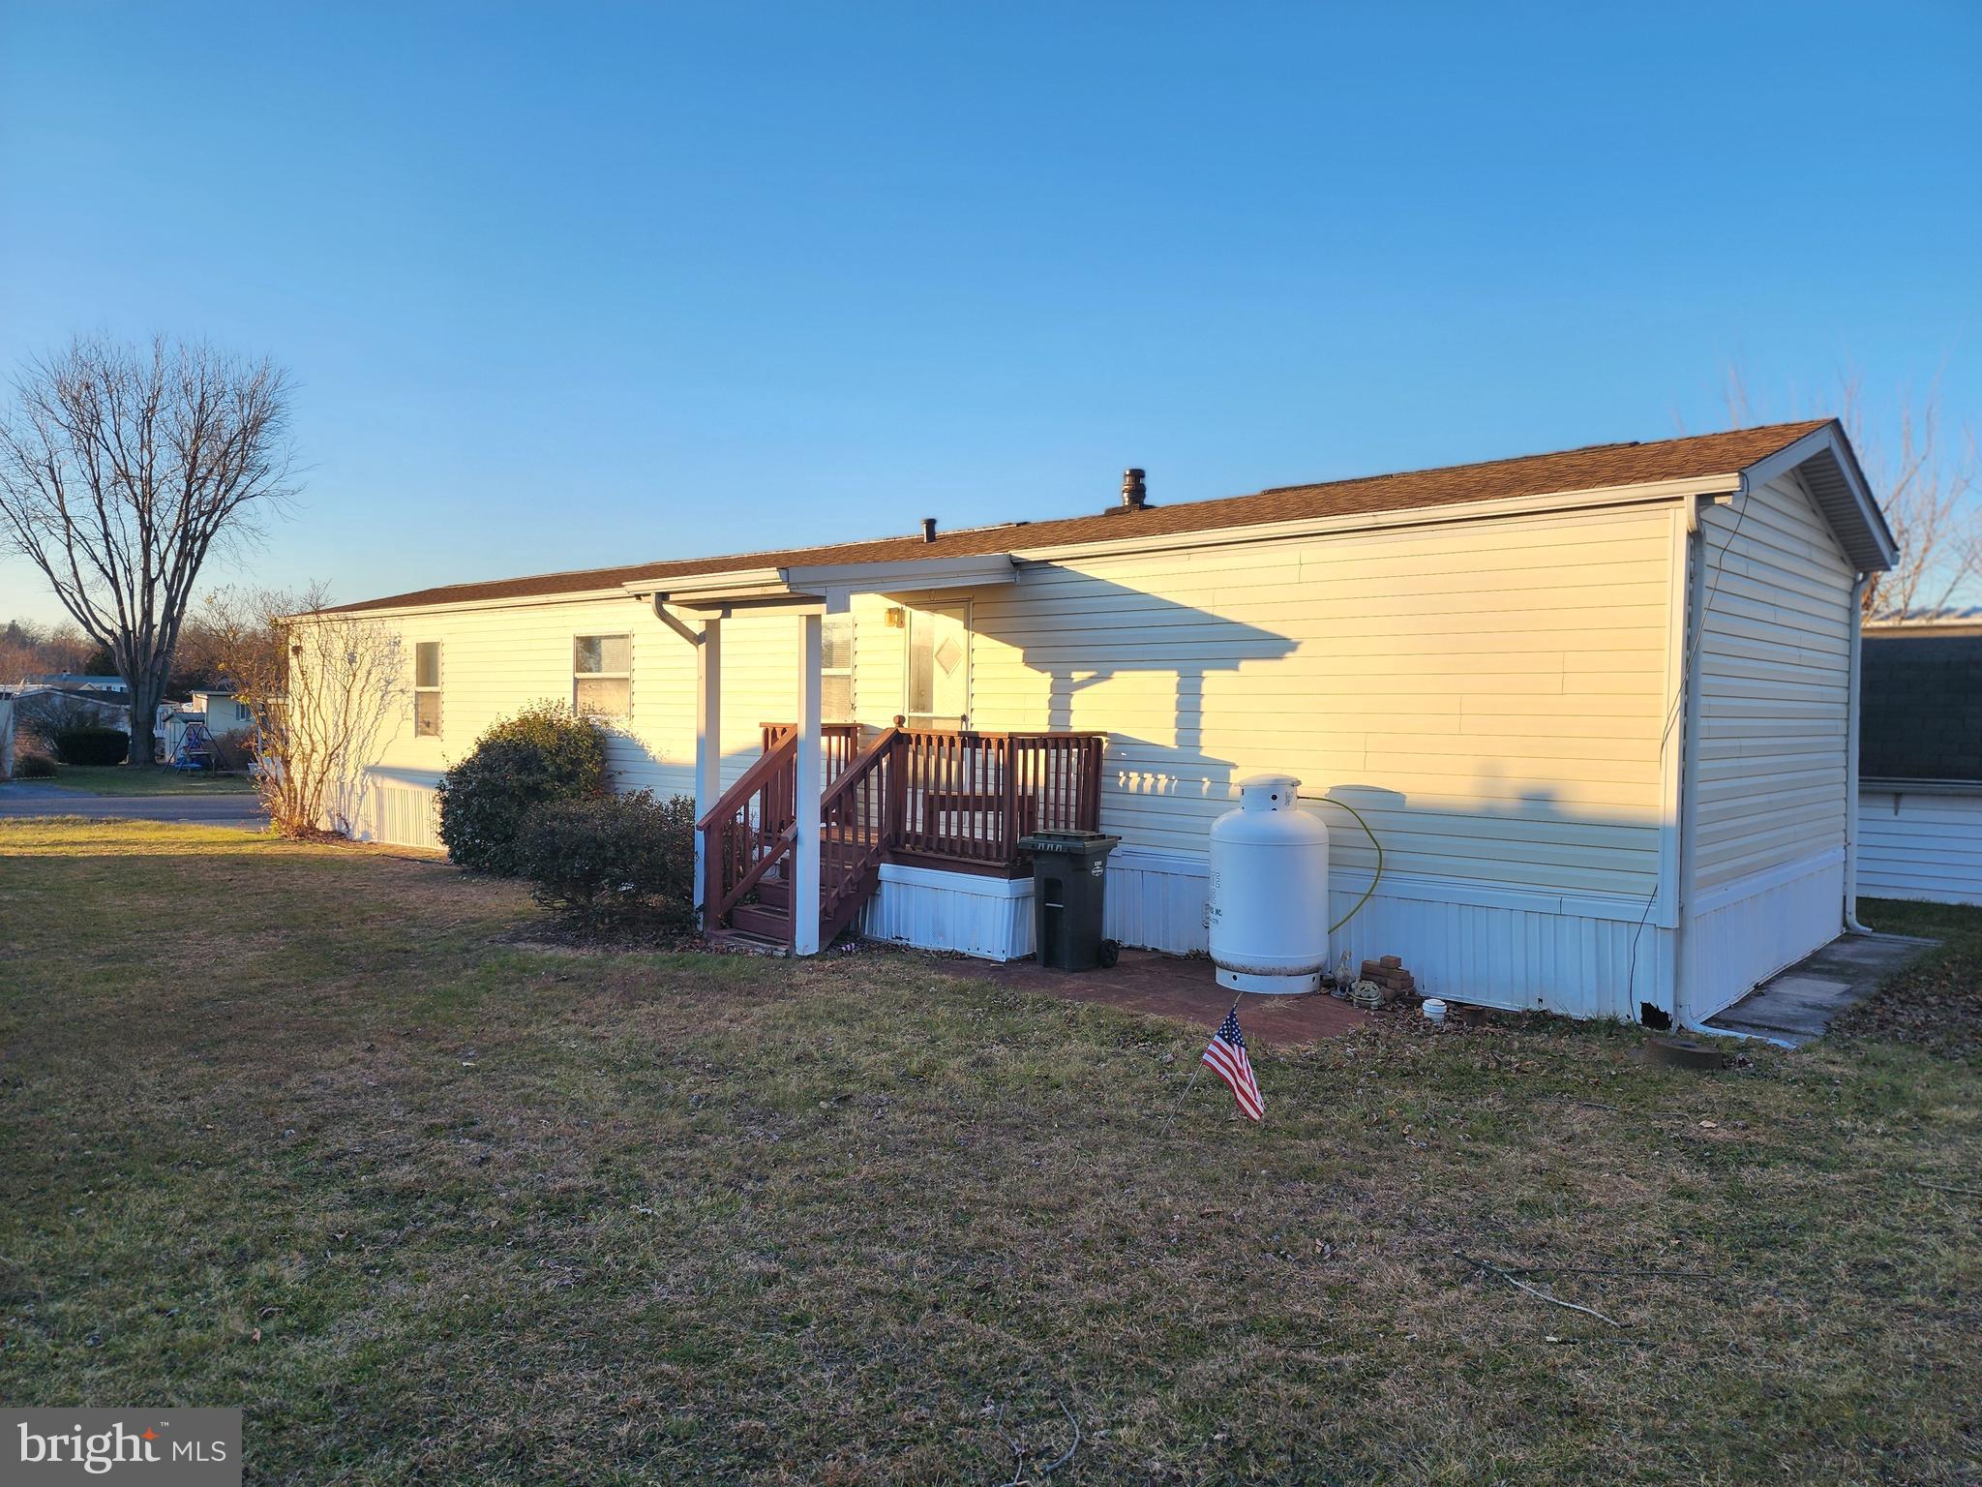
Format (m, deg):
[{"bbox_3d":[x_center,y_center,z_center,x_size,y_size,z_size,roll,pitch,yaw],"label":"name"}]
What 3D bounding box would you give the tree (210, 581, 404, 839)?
[{"bbox_3d":[-10.207,-0.479,19.400,2.500,3.600,2.200,2,2,43],"label":"tree"}]

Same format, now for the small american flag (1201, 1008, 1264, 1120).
[{"bbox_3d":[1.012,1.342,5.500,0.280,0.460,0.140,1,1,11],"label":"small american flag"}]

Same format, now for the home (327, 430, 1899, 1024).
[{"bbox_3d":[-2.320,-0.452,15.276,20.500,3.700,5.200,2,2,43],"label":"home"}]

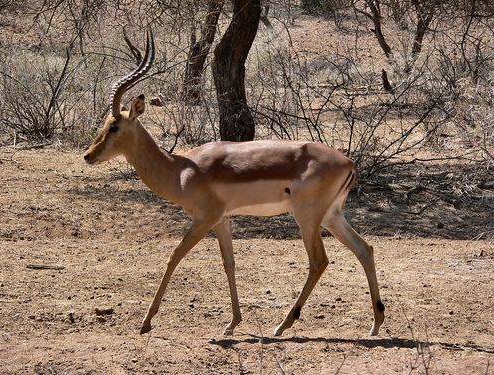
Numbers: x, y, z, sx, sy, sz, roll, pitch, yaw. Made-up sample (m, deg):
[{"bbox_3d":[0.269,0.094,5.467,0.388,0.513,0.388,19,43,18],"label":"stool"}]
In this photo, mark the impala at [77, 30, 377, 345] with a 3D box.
[{"bbox_3d":[-0.056,-0.018,12.600,1.360,1.390,0.360,1,5,6],"label":"impala"}]

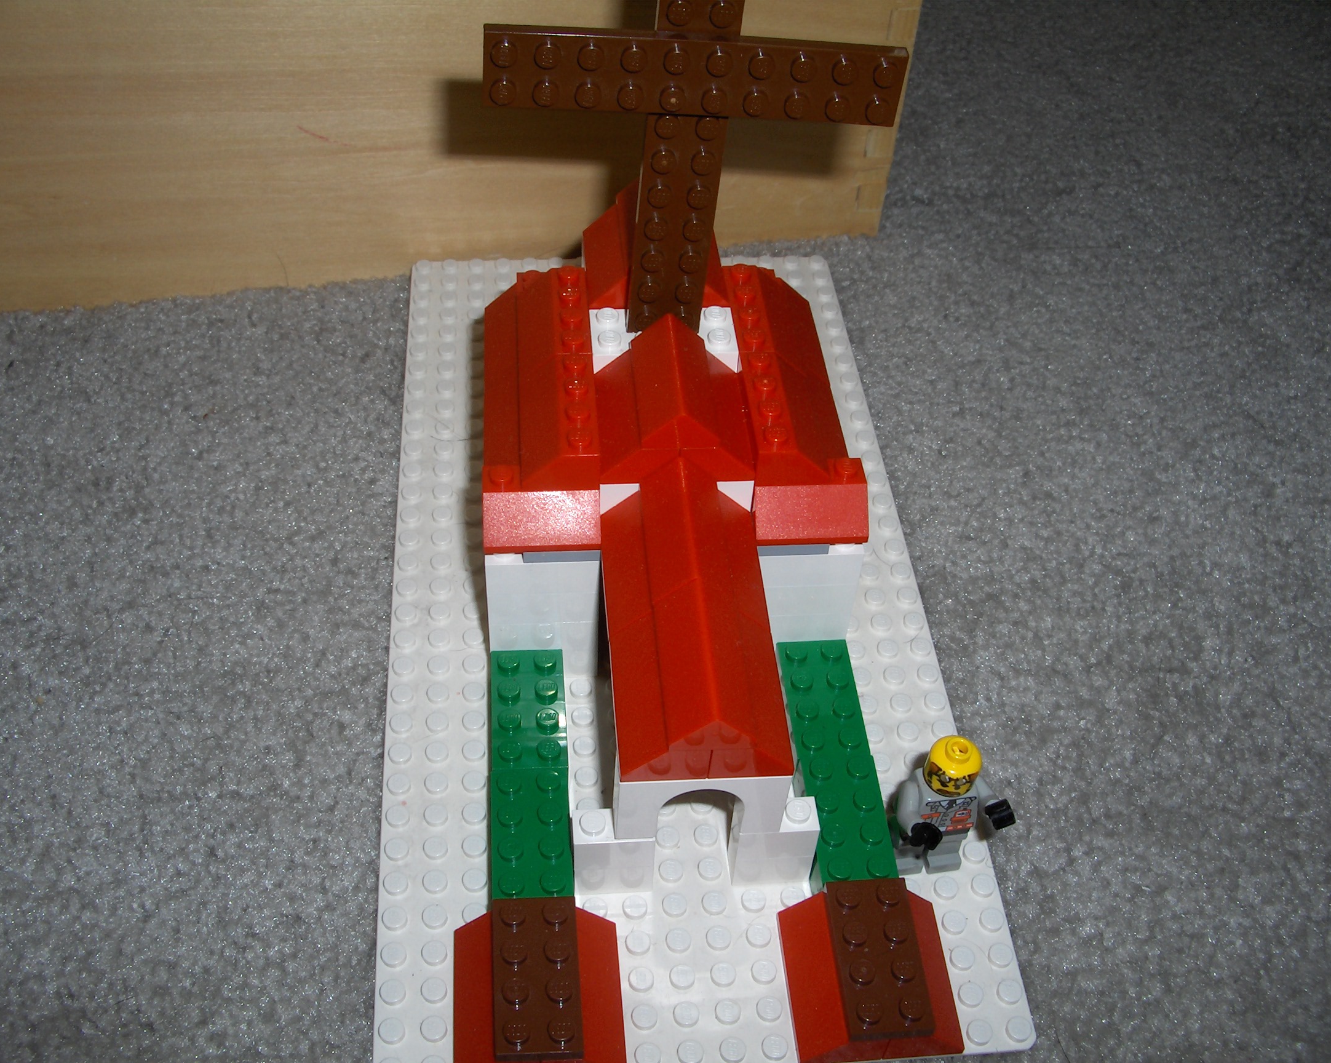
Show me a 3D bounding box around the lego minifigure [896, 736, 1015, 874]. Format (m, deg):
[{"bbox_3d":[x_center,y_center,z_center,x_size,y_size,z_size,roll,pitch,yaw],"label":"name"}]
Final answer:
[{"bbox_3d":[0.055,0.056,0.281,0.024,0.040,0.015,-4,47,-8],"label":"lego minifigure"}]

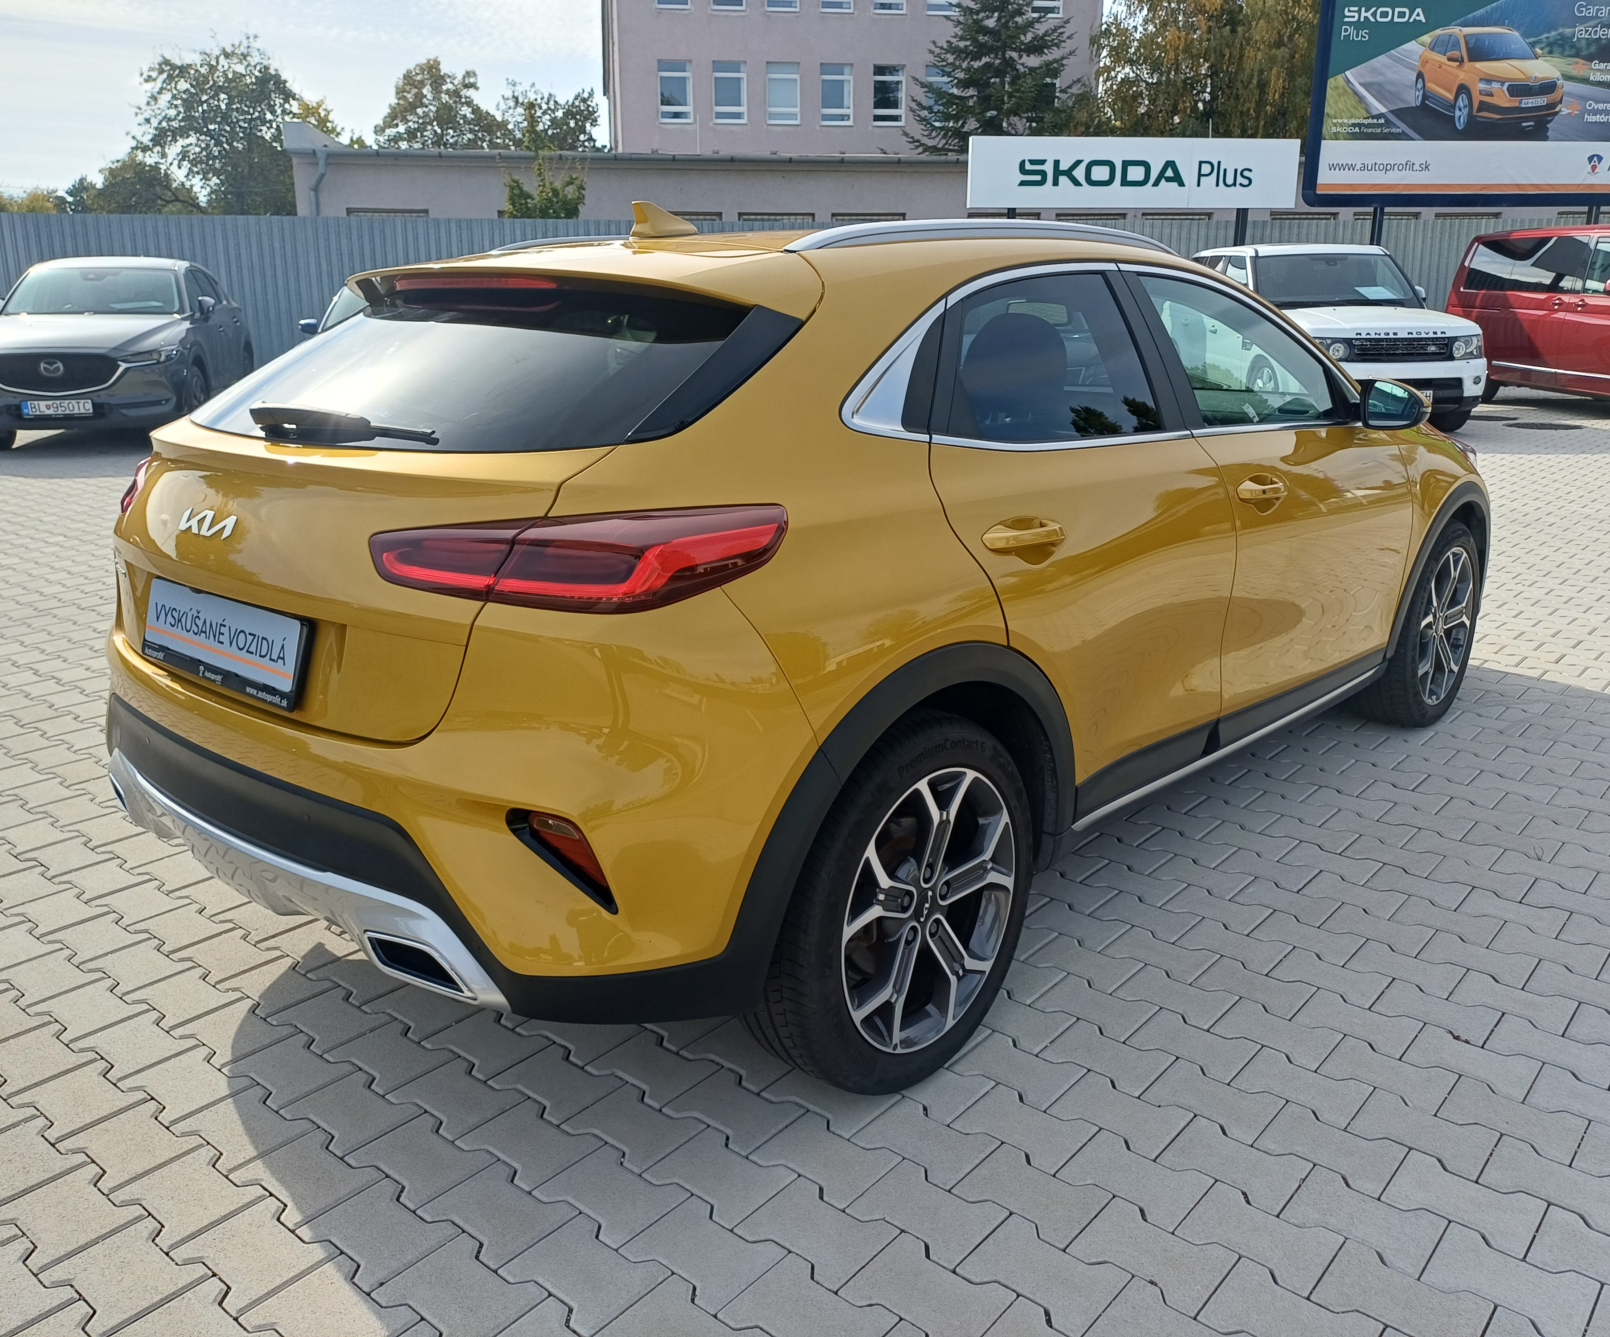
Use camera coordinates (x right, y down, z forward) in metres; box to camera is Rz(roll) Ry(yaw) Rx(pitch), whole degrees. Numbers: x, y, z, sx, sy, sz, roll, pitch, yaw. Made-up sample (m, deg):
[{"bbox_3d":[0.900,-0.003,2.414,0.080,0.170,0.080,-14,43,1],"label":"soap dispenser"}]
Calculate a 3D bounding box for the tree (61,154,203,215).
[{"bbox_3d":[-18.819,-11.480,36.558,4.400,5.860,4.400,-7,16,-25],"label":"tree"}]

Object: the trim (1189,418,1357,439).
[{"bbox_3d":[1.126,-0.567,3.024,0.025,0.030,1.000,13,18,40],"label":"trim"}]

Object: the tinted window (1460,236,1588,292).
[{"bbox_3d":[8.149,-4.554,14.553,0.090,0.580,2.400,6,16,-5],"label":"tinted window"}]

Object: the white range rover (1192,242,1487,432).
[{"bbox_3d":[5.410,-3.580,13.750,1.940,1.790,4.790,0,16,0],"label":"white range rover"}]

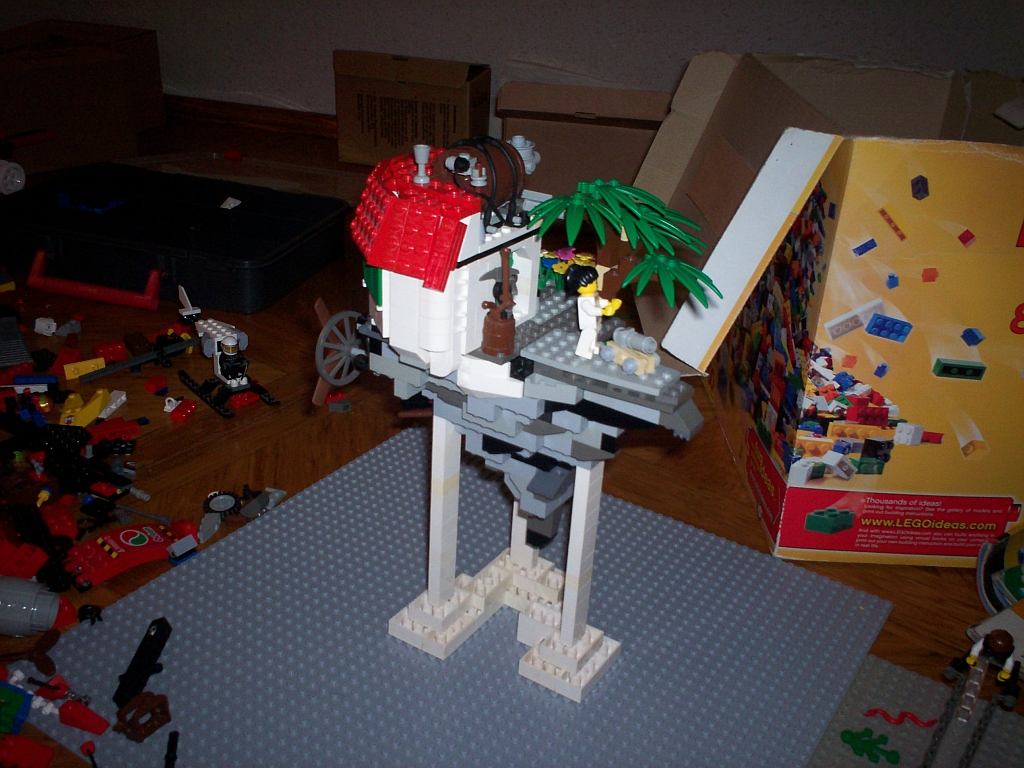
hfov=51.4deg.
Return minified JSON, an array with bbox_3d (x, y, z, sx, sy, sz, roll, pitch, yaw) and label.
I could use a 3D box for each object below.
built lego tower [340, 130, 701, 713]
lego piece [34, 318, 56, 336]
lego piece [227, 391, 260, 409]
[{"bbox_3d":[0.016,0.024,0.546,0.166,0.303,0.157,19,29,27],"label":"built lego tower"},{"bbox_3d":[-0.424,-0.052,0.969,0.018,0.014,0.013,-3,27,-14],"label":"lego piece"},{"bbox_3d":[-0.219,0.014,0.876,0.016,0.007,0.025,18,29,26],"label":"lego piece"}]

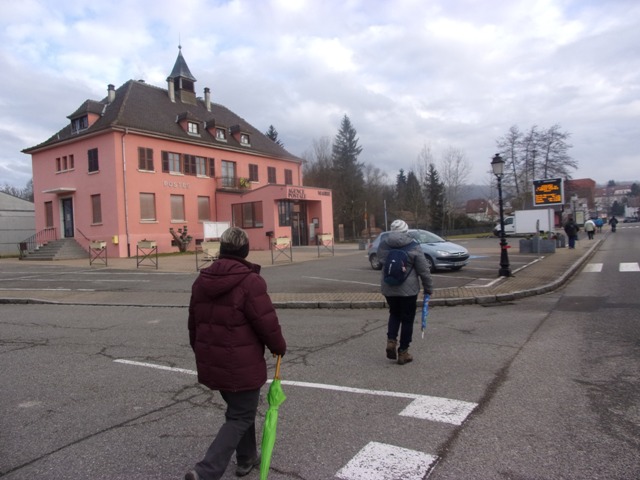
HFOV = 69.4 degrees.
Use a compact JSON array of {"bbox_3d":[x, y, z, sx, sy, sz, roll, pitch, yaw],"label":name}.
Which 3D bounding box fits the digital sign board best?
[{"bbox_3d":[11.792,-2.472,23.800,1.580,1.300,0.220,-1,1,36],"label":"digital sign board"}]

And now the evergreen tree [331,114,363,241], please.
[{"bbox_3d":[3.254,-8.282,61.831,4.600,16.600,4.600,-2,1,0],"label":"evergreen tree"}]

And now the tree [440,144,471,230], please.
[{"bbox_3d":[21.855,-8.040,75.854,4.900,14.400,4.900,-2,1,0],"label":"tree"}]

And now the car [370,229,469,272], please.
[{"bbox_3d":[3.540,0.359,16.889,1.680,1.440,3.850,-3,1,-37],"label":"car"}]

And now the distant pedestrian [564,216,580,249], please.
[{"bbox_3d":[13.735,-0.380,25.182,0.700,1.740,0.500,-1,1,33],"label":"distant pedestrian"}]

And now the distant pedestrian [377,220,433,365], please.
[{"bbox_3d":[0.987,0.623,5.483,0.600,1.680,0.580,-2,1,12],"label":"distant pedestrian"}]

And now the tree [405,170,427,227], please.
[{"bbox_3d":[16.327,-6.321,79.886,3.800,11.200,3.800,-2,1,0],"label":"tree"}]

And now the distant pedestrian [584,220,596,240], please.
[{"bbox_3d":[20.746,-0.798,35.483,0.700,1.650,0.550,-1,1,33],"label":"distant pedestrian"}]

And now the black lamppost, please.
[{"bbox_3d":[5.241,-0.707,13.364,0.420,3.550,0.420,-1,1,36],"label":"black lamppost"}]

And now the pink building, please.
[{"bbox_3d":[-9.438,-7.386,36.359,16.532,16.300,19.460,-1,1,34],"label":"pink building"}]

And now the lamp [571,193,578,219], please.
[{"bbox_3d":[19.797,-1.724,35.964,0.420,3.550,0.420,-1,1,36],"label":"lamp"}]

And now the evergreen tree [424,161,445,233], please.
[{"bbox_3d":[18.202,-6.467,73.882,3.400,11.600,3.400,-2,1,0],"label":"evergreen tree"}]

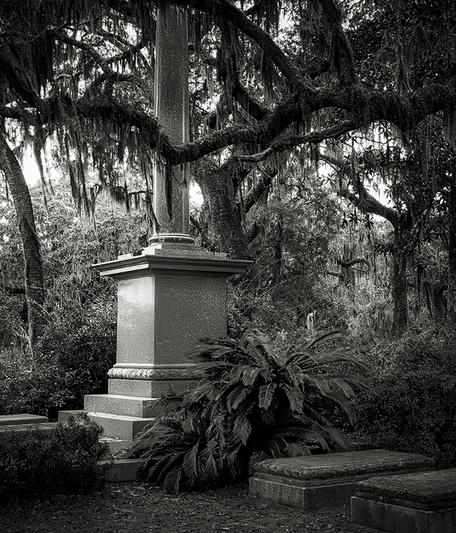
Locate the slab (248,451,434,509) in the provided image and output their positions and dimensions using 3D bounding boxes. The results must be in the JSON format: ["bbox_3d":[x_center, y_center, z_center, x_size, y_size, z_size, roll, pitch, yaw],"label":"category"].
[{"bbox_3d":[1.326,2.428,10.032,1.897,0.371,1.023,3,-7,-33],"label":"slab"}]

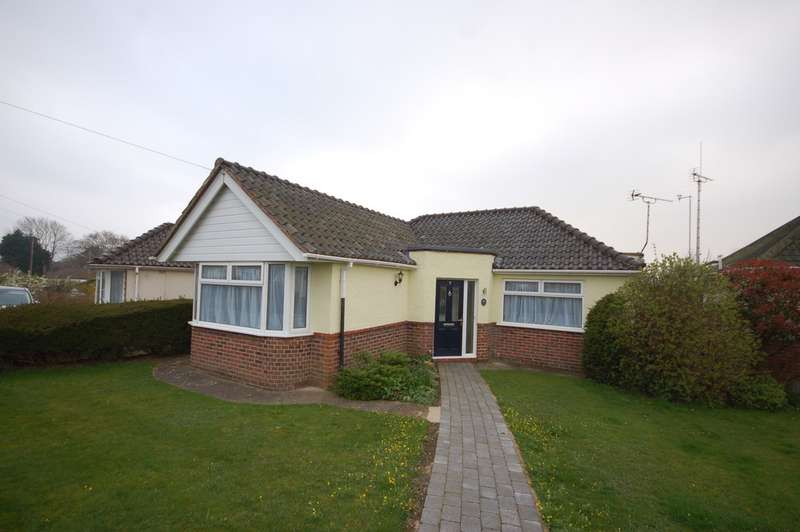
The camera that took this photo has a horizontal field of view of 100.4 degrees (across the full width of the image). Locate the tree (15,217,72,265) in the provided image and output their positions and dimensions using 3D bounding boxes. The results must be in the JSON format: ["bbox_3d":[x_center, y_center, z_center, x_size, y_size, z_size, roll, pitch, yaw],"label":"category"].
[{"bbox_3d":[-55.850,-2.572,52.083,7.500,10.400,7.500,-1,-3,43],"label":"tree"}]

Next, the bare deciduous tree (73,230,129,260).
[{"bbox_3d":[-55.461,-1.807,62.060,8.000,9.700,8.000,4,-3,-42],"label":"bare deciduous tree"}]

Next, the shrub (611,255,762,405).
[{"bbox_3d":[5.609,1.211,6.821,2.100,2.650,1.900,0,-3,32],"label":"shrub"}]

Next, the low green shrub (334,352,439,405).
[{"bbox_3d":[-0.208,2.044,6.372,1.750,0.600,1.600,2,-2,-3],"label":"low green shrub"}]

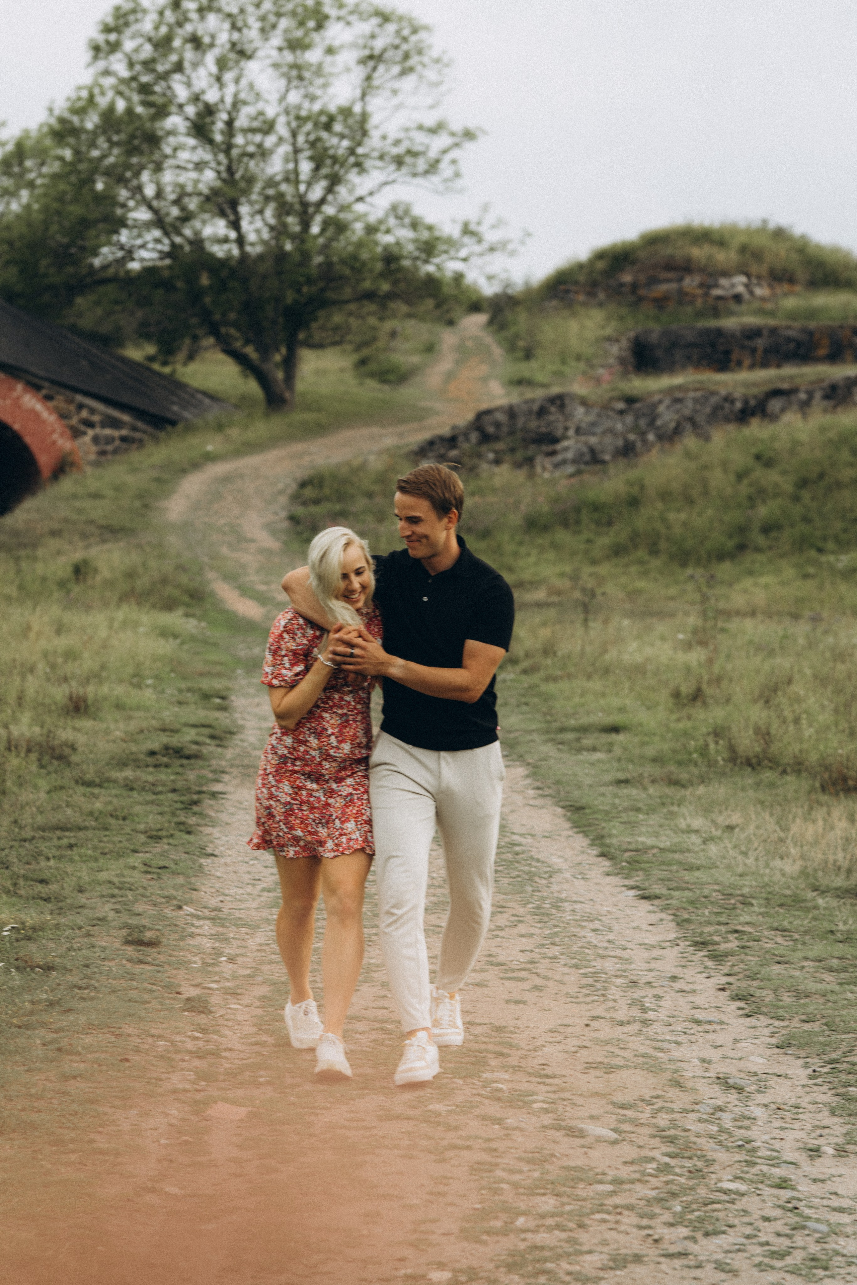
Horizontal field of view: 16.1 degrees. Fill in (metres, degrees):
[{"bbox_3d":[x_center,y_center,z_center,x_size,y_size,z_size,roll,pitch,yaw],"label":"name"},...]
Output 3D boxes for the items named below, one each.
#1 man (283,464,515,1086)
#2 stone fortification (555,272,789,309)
[{"bbox_3d":[-0.088,0.362,9.080,0.660,1.800,0.750,0,2,12],"label":"man"},{"bbox_3d":[4.977,-7.181,62.000,4.700,0.720,1.600,0,2,7],"label":"stone fortification"}]

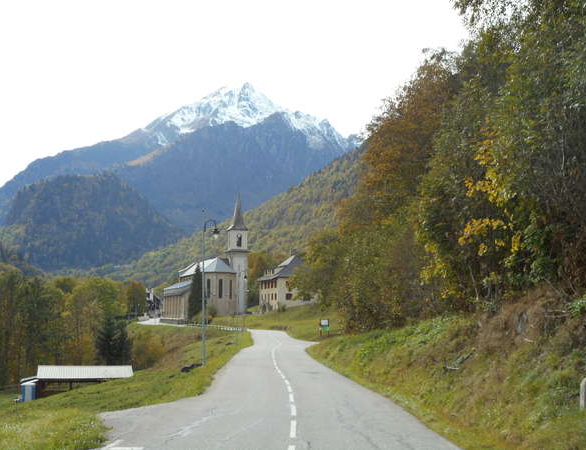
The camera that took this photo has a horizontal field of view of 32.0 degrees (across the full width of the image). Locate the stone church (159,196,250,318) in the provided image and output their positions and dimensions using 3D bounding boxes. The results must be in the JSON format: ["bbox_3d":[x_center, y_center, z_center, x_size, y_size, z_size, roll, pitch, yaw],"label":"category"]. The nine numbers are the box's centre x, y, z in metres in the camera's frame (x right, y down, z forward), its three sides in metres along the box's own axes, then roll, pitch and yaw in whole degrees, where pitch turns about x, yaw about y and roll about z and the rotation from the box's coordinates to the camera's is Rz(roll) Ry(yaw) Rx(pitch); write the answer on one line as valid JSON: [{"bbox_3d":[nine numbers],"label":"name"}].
[{"bbox_3d":[-20.000,8.419,239.189,15.200,28.000,29.000,2,-5,-17],"label":"stone church"}]

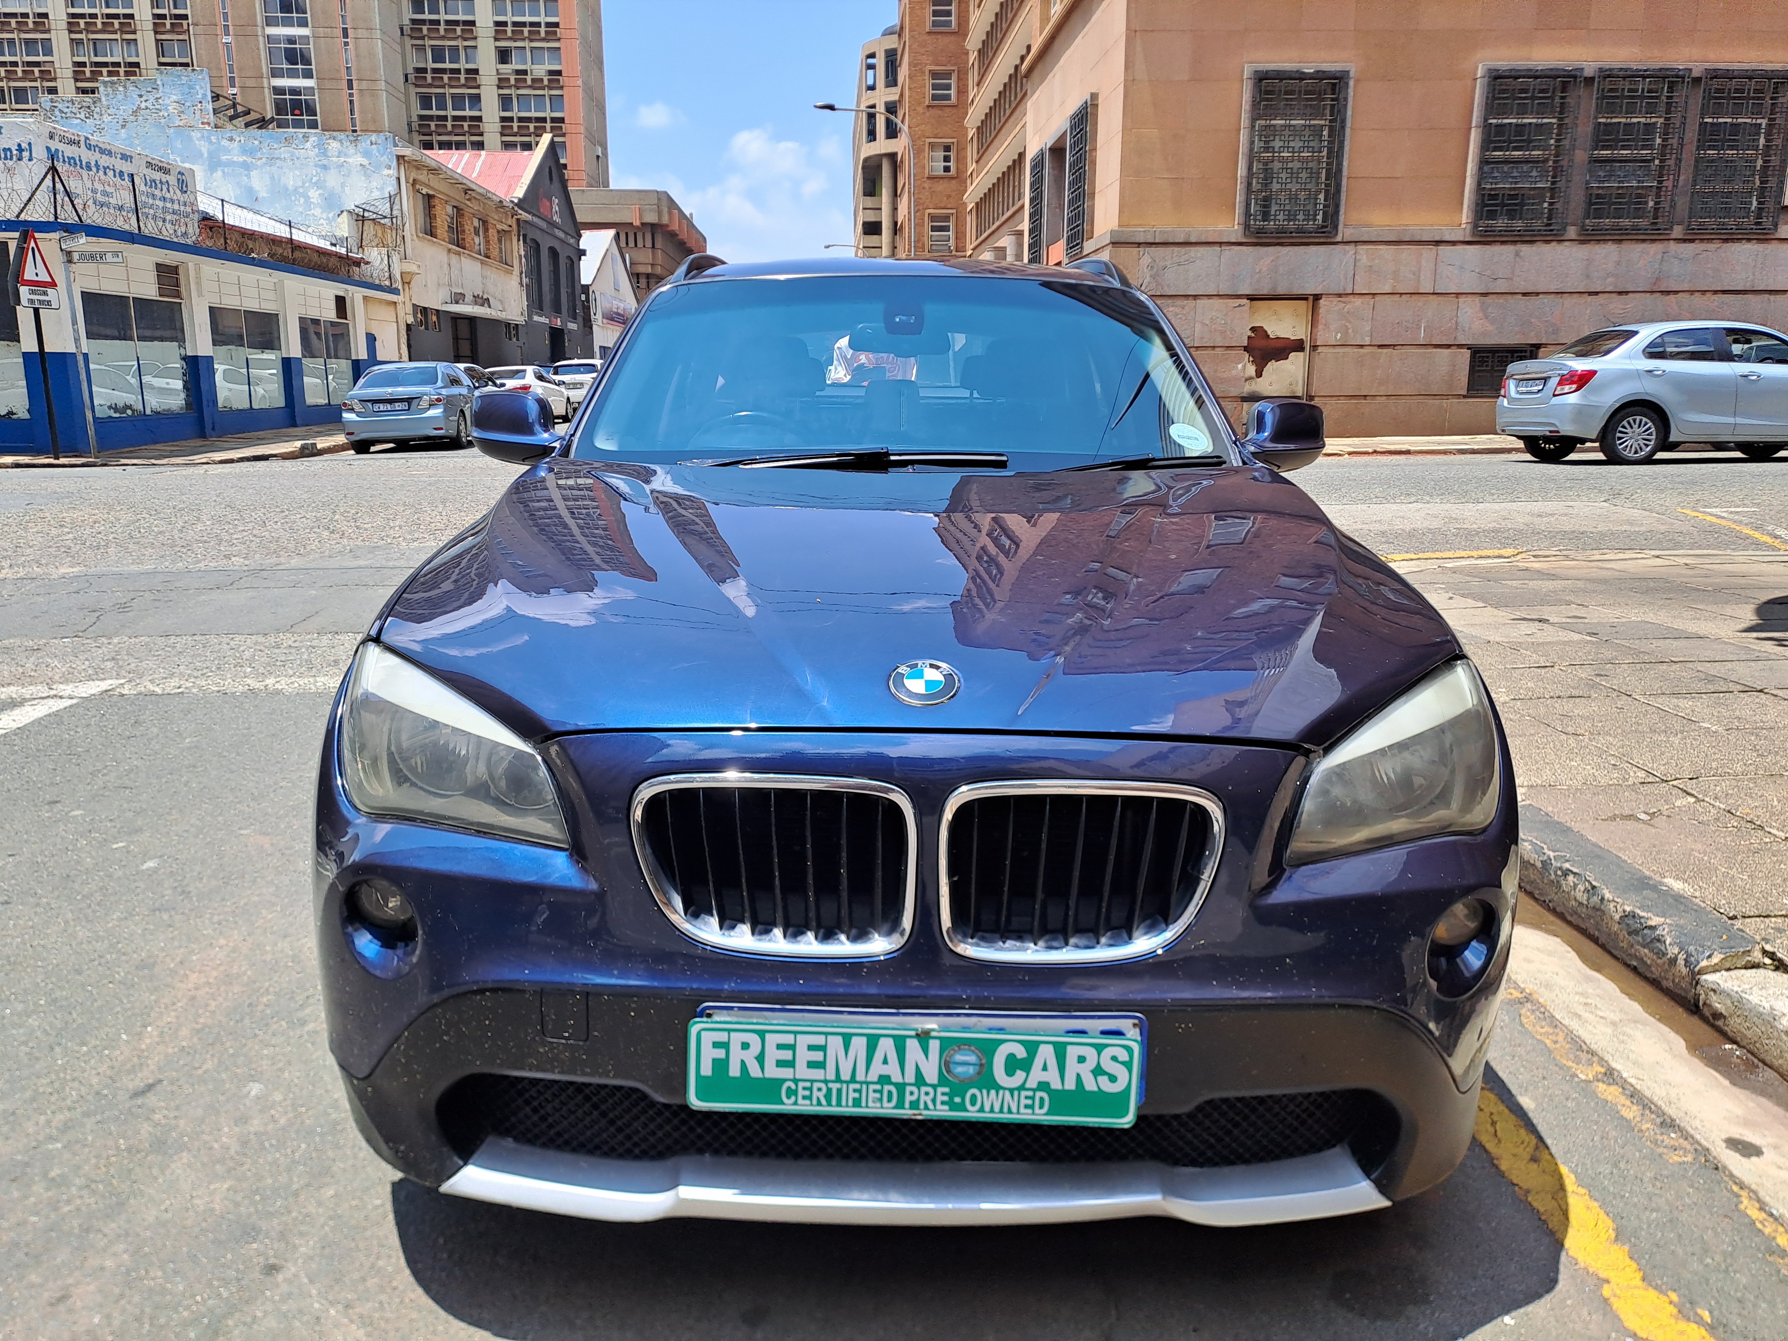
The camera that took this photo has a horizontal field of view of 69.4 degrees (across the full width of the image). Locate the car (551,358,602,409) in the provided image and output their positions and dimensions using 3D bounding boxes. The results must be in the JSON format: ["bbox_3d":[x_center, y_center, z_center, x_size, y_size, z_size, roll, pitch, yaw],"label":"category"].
[{"bbox_3d":[-9.496,-8.710,39.751,1.800,1.650,4.400,-2,13,-4],"label":"car"}]

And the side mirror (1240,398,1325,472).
[{"bbox_3d":[0.928,-0.565,3.097,0.195,0.168,0.140,0,13,-1],"label":"side mirror"}]

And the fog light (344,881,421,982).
[{"bbox_3d":[-0.658,0.333,1.660,0.110,0.128,0.090,1,13,-1],"label":"fog light"}]

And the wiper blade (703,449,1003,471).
[{"bbox_3d":[-0.067,-0.427,2.631,0.610,0.050,0.065,0,13,-1],"label":"wiper blade"}]

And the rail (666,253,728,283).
[{"bbox_3d":[-0.545,-1.233,4.131,0.080,0.110,1.900,1,13,-1],"label":"rail"}]

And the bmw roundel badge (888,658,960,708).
[{"bbox_3d":[0.036,0.014,1.510,0.082,0.012,0.082,1,39,-1],"label":"bmw roundel badge"}]

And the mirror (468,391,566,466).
[{"bbox_3d":[-0.888,-0.571,3.040,0.225,0.165,0.150,1,13,-1],"label":"mirror"}]

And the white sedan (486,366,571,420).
[{"bbox_3d":[-9.649,-7.221,33.800,1.770,1.460,4.550,0,13,-1],"label":"white sedan"}]

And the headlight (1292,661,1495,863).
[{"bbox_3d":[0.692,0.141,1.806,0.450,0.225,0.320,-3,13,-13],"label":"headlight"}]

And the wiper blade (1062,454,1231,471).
[{"bbox_3d":[0.535,-0.442,2.740,0.400,0.050,0.060,-5,14,-22],"label":"wiper blade"}]

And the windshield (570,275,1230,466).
[{"bbox_3d":[0.022,-0.667,2.945,1.450,0.170,0.860,0,46,-1],"label":"windshield"}]

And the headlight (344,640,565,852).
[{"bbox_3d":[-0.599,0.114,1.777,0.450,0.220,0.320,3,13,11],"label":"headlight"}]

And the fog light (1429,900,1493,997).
[{"bbox_3d":[0.739,0.361,1.680,0.110,0.128,0.090,1,13,-1],"label":"fog light"}]

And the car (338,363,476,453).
[{"bbox_3d":[-8.405,-4.764,23.164,1.760,1.475,4.540,-3,13,-5],"label":"car"}]

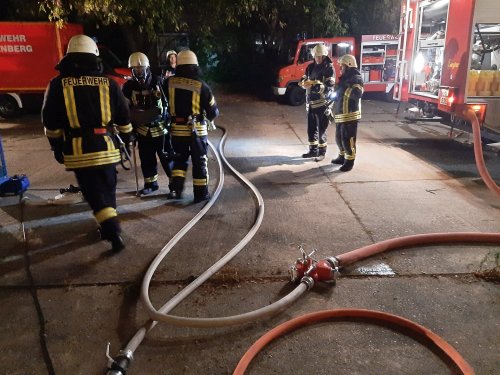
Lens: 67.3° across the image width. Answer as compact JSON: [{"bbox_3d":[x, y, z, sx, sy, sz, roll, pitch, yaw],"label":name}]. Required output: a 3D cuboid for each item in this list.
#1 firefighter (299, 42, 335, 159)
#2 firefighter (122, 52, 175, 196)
[{"bbox_3d":[1.240,-1.511,6.780,0.570,1.930,0.500,9,21,28],"label":"firefighter"},{"bbox_3d":[-1.322,-0.830,4.978,0.620,1.820,0.500,-6,19,-17],"label":"firefighter"}]

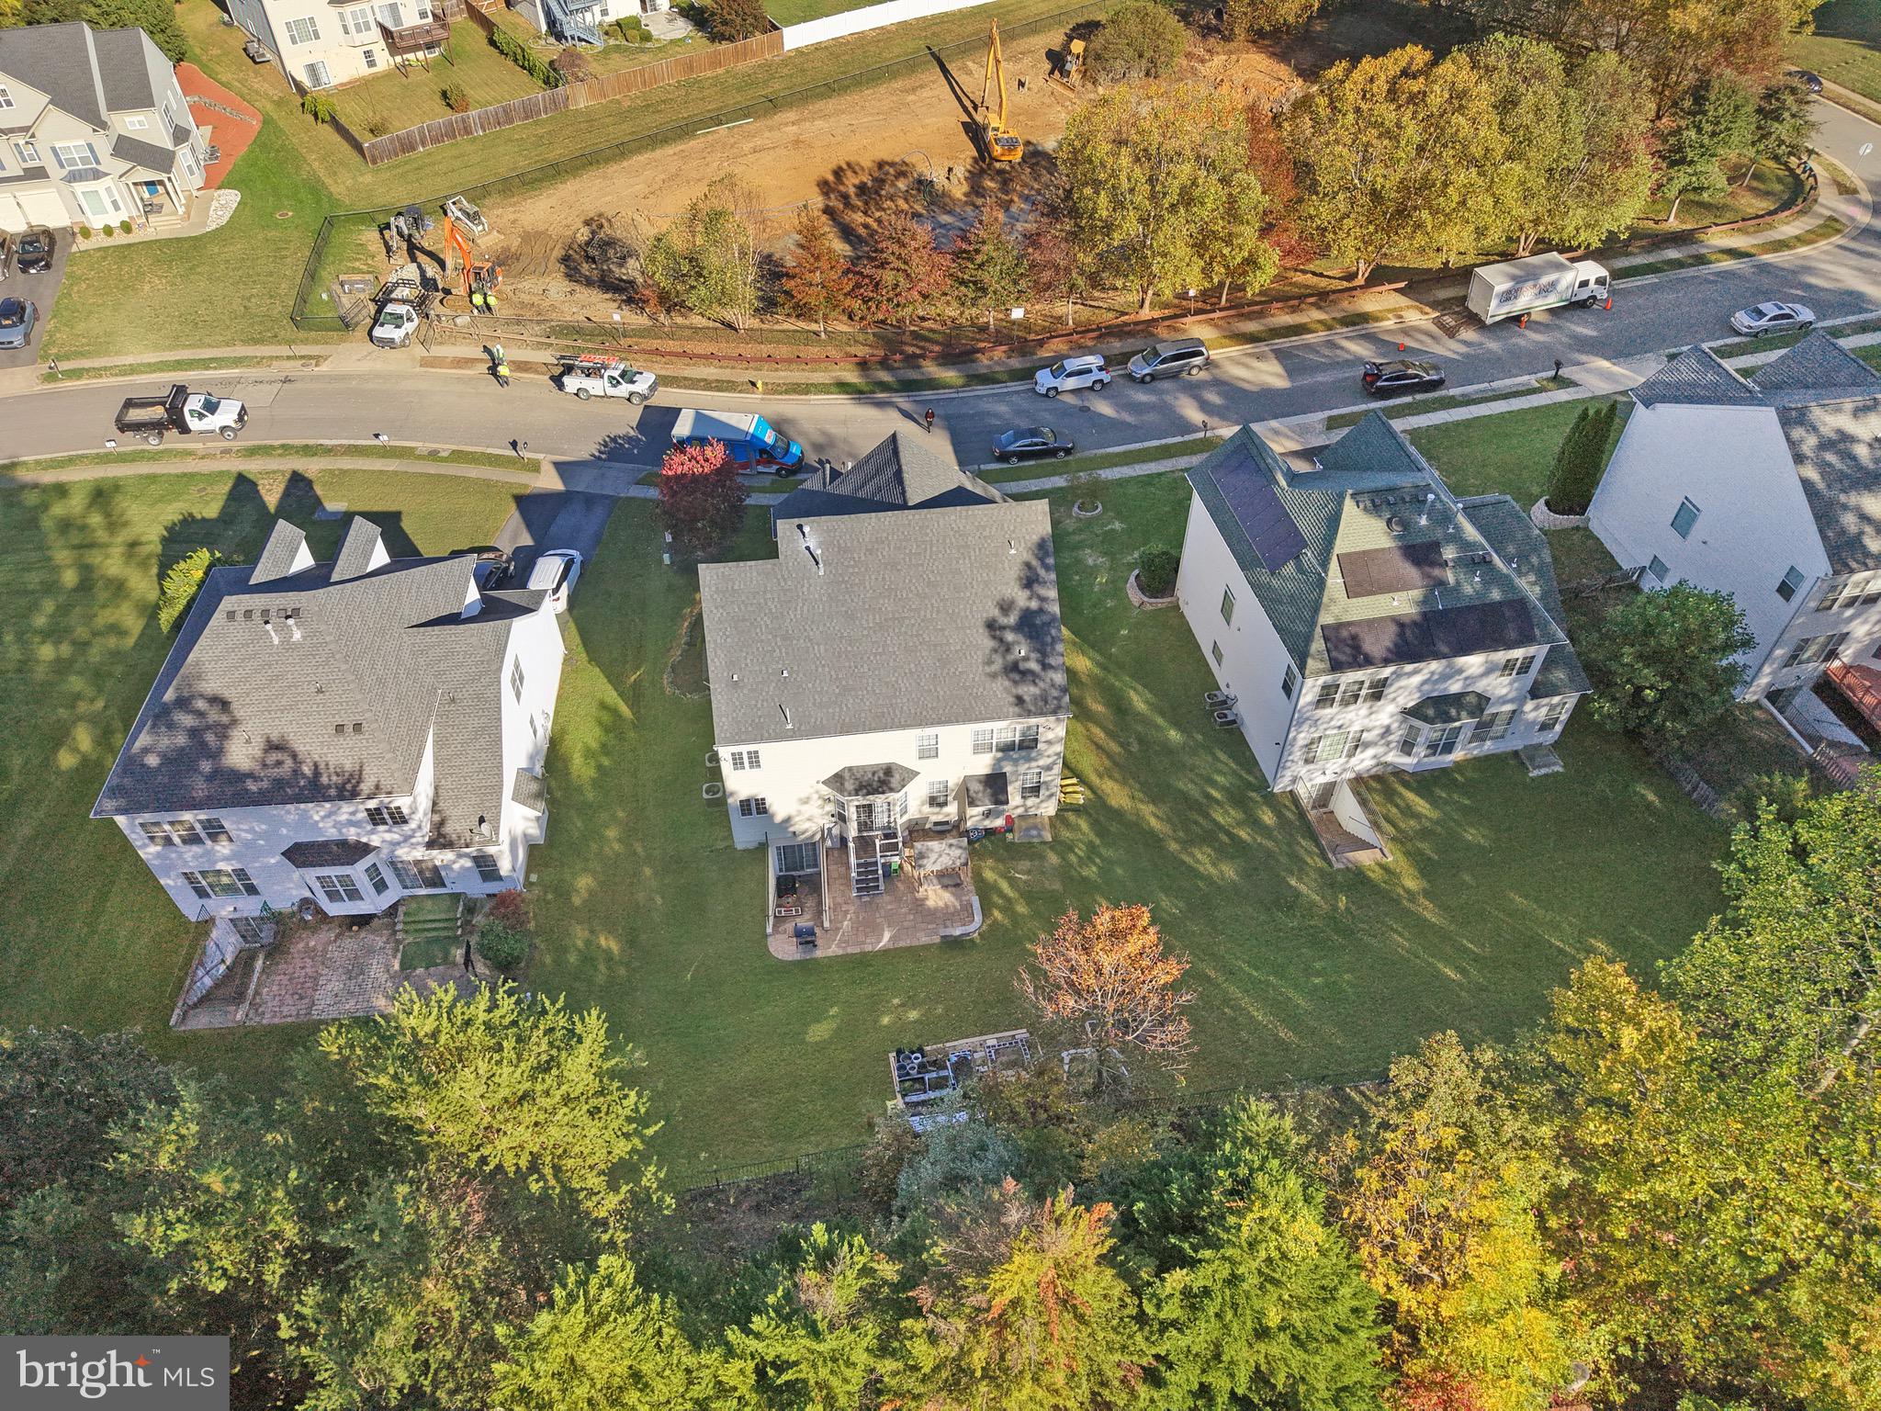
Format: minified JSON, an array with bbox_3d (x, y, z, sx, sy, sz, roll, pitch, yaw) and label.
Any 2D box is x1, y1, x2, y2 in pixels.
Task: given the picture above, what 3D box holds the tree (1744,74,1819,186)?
[{"bbox_3d":[57.767,-39.337,89.872,4.300,7.240,4.300,0,46,0],"label":"tree"}]

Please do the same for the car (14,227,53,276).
[{"bbox_3d":[-60.595,-30.399,87.232,1.850,1.500,4.800,-11,47,-10],"label":"car"}]

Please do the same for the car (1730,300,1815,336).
[{"bbox_3d":[50.490,-23.527,79.213,4.850,1.450,1.820,-10,47,-10],"label":"car"}]

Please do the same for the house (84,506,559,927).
[{"bbox_3d":[-24.448,-0.550,53.998,14.500,10.800,15.200,-4,46,-3],"label":"house"}]

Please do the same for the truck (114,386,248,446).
[{"bbox_3d":[-44.962,-17.234,77.587,6.900,2.600,2.300,-3,47,-2],"label":"truck"}]

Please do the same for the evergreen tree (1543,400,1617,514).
[{"bbox_3d":[31.876,-12.246,64.798,2.100,6.000,2.100,-8,46,-7],"label":"evergreen tree"}]

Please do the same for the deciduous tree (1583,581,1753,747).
[{"bbox_3d":[29.820,-1.483,53.454,5.900,7.700,5.900,0,46,0],"label":"deciduous tree"}]

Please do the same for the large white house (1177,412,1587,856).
[{"bbox_3d":[19.257,-5.271,56.213,13.600,10.600,16.200,-8,46,-7],"label":"large white house"}]

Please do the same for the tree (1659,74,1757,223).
[{"bbox_3d":[50.001,-36.398,85.314,5.200,9.600,5.200,0,45,0],"label":"tree"}]

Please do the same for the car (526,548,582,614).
[{"bbox_3d":[-19.751,-6.509,67.271,1.900,1.700,4.700,2,47,2],"label":"car"}]

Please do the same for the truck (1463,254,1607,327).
[{"bbox_3d":[37.422,-26.033,81.561,7.954,3.200,2.400,-13,47,-4],"label":"truck"}]

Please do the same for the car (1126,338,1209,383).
[{"bbox_3d":[14.087,-21.439,81.111,5.100,1.750,1.980,-9,47,-8],"label":"car"}]

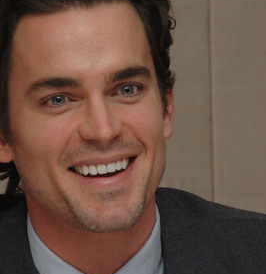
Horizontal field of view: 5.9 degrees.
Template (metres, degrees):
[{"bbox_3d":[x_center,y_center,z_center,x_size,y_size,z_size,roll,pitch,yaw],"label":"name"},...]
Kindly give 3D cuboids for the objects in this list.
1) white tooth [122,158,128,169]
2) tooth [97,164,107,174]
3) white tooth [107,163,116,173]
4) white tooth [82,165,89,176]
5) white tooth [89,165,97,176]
[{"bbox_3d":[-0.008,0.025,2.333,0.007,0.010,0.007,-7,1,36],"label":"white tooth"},{"bbox_3d":[-0.027,0.029,2.323,0.009,0.010,0.007,-8,1,-4],"label":"tooth"},{"bbox_3d":[-0.019,0.028,2.324,0.009,0.009,0.007,-8,1,-20],"label":"white tooth"},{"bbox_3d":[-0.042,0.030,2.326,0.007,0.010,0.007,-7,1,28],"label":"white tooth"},{"bbox_3d":[-0.035,0.030,2.323,0.007,0.009,0.006,-8,1,10],"label":"white tooth"}]

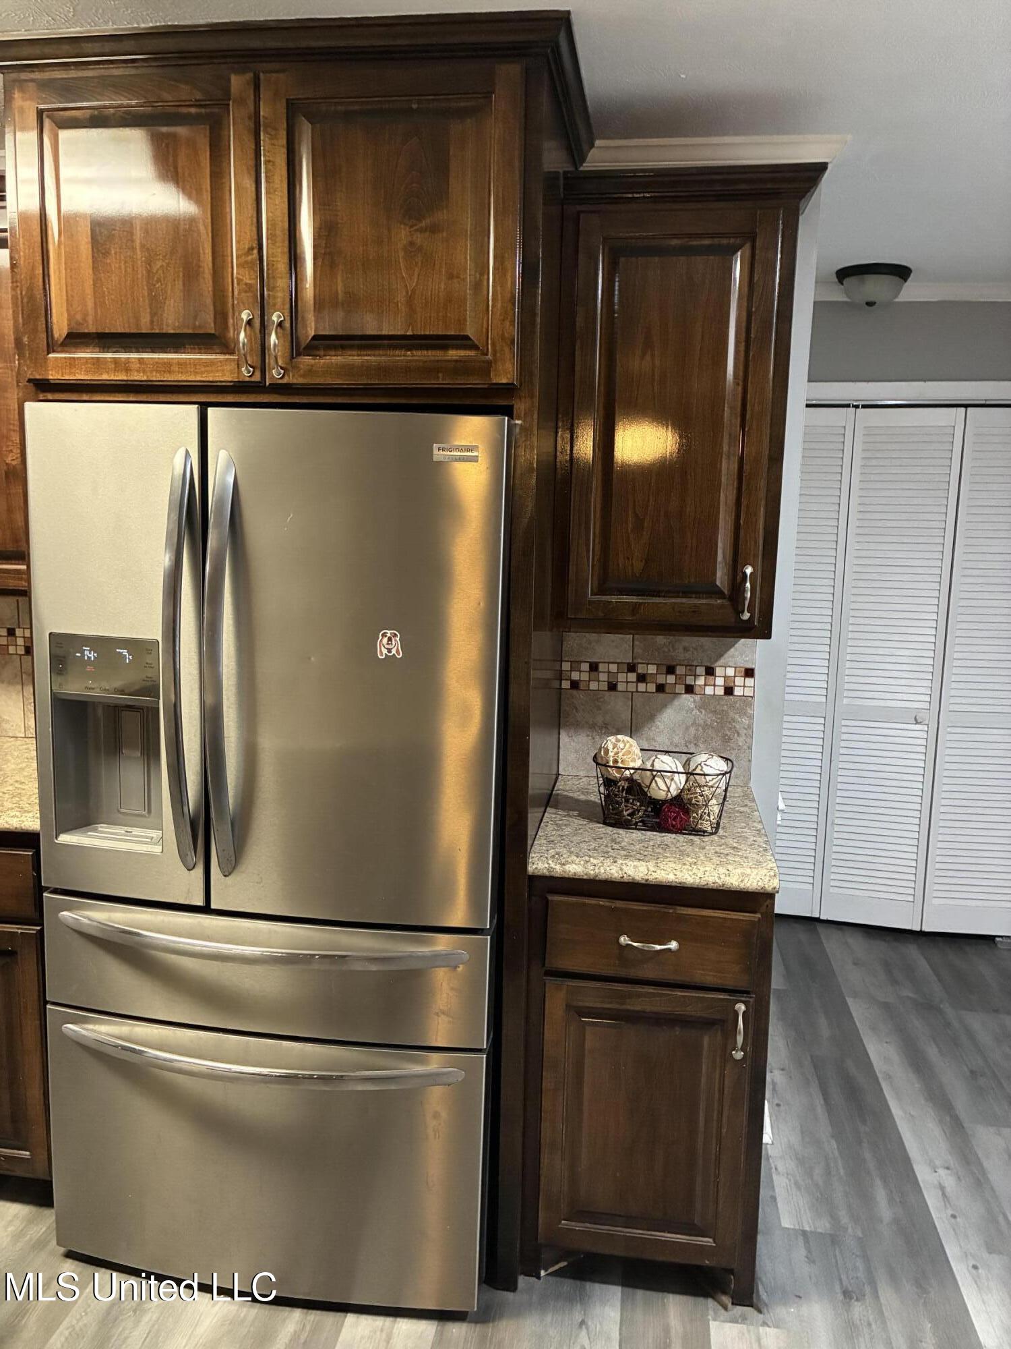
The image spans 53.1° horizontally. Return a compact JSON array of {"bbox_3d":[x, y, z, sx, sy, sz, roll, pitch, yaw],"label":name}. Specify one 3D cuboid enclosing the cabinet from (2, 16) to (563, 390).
[{"bbox_3d":[-0.390,-0.878,2.151,1.092,0.625,0.684,3,9,8],"label":"cabinet"}]

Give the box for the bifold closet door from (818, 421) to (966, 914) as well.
[{"bbox_3d":[1.499,0.004,3.942,0.387,2.017,0.035,3,8,12],"label":"bifold closet door"}]

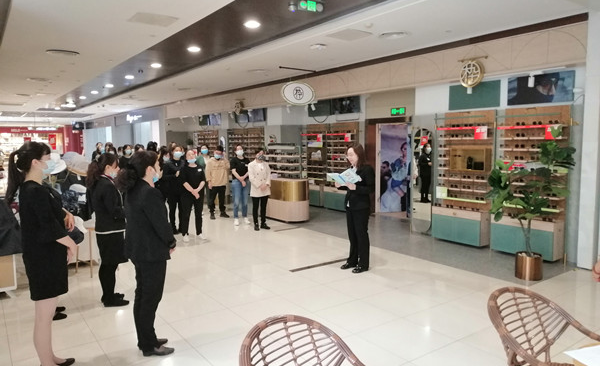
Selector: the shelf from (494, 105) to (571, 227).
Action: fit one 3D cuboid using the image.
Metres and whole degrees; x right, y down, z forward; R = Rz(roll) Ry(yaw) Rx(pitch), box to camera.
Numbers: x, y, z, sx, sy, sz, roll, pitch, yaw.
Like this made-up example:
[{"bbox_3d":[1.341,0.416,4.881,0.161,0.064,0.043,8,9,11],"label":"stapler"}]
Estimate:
[{"bbox_3d":[3.168,-0.277,6.197,0.280,1.500,0.890,-5,7,-35],"label":"shelf"}]

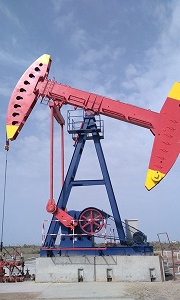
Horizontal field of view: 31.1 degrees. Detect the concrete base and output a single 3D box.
[{"bbox_3d":[0.486,5.349,14.710,5.250,0.994,2.639,-3,-17,7],"label":"concrete base"}]

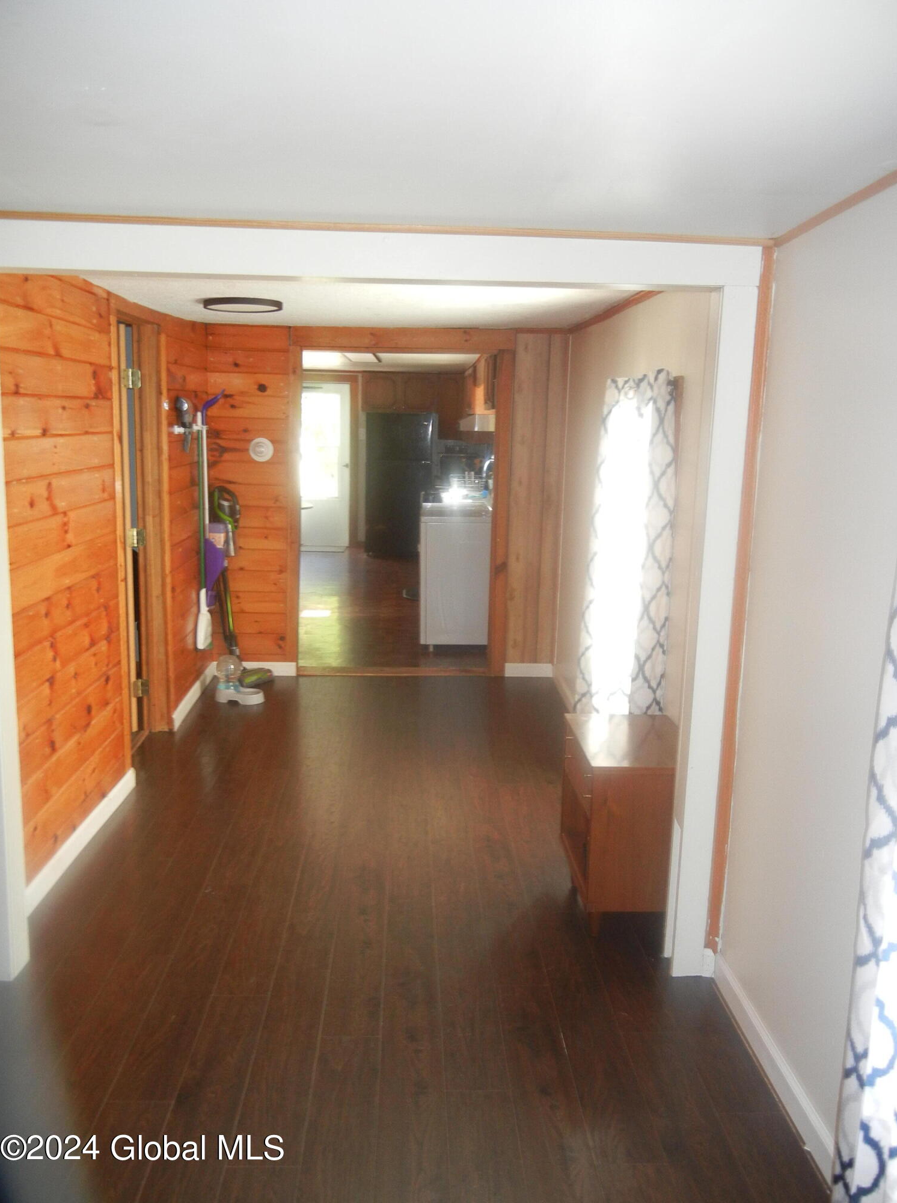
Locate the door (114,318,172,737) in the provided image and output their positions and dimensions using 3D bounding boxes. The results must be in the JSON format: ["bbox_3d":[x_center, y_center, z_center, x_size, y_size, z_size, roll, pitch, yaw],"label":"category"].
[{"bbox_3d":[-1.395,-0.262,4.674,0.126,1.991,0.774,1,10,-3],"label":"door"}]

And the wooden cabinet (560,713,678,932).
[{"bbox_3d":[0.605,0.730,3.481,0.368,0.555,0.561,1,10,-3],"label":"wooden cabinet"}]

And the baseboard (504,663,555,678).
[{"bbox_3d":[0.505,0.433,6.510,0.308,0.085,0.018,1,10,-3],"label":"baseboard"}]

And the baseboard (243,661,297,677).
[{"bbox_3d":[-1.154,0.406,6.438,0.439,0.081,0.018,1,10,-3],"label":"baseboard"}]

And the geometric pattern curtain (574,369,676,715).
[{"bbox_3d":[0.720,-0.072,4.440,0.087,1.714,1.406,1,10,-3],"label":"geometric pattern curtain"}]

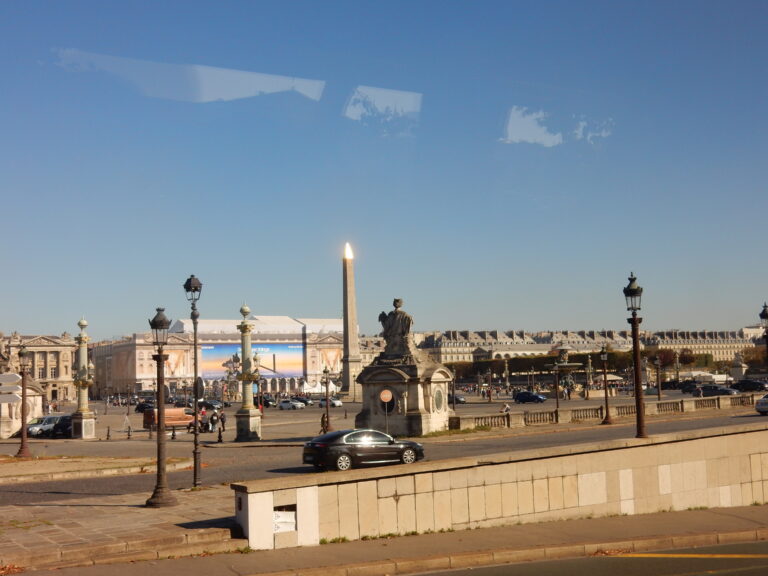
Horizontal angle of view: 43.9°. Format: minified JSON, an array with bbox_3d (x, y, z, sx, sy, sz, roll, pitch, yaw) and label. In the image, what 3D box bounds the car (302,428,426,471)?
[{"bbox_3d":[-0.774,6.125,36.000,4.800,1.460,1.840,1,-7,-29],"label":"car"}]

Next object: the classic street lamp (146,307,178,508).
[{"bbox_3d":[-6.064,3.257,26.000,0.840,5.450,0.840,-2,-6,0],"label":"classic street lamp"}]

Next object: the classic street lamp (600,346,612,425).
[{"bbox_3d":[15.312,6.656,65.800,0.780,5.500,0.780,-2,-6,0],"label":"classic street lamp"}]

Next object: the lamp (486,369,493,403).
[{"bbox_3d":[17.333,15.943,156.000,0.780,5.500,0.780,-2,-6,0],"label":"lamp"}]

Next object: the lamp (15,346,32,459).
[{"bbox_3d":[-17.358,5.521,46.000,0.820,5.400,0.820,-2,-6,0],"label":"lamp"}]

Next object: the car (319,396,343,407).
[{"bbox_3d":[-7.946,17.247,144.030,1.750,1.500,4.000,4,-8,-45],"label":"car"}]

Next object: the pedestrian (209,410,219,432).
[{"bbox_3d":[-12.652,9.936,71.000,0.600,1.680,0.420,-2,-6,6],"label":"pedestrian"}]

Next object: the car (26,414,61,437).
[{"bbox_3d":[-28.000,11.509,79.854,1.800,1.650,4.300,-7,-7,40],"label":"car"}]

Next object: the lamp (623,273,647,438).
[{"bbox_3d":[7.897,2.108,29.800,0.630,5.200,0.630,-2,-6,0],"label":"lamp"}]

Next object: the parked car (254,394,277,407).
[{"bbox_3d":[-17.936,16.790,142.000,4.500,1.700,1.850,-8,-8,44],"label":"parked car"}]

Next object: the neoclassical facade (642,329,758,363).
[{"bbox_3d":[163.817,34.959,500.624,79.000,24.500,13.000,2,-7,-33],"label":"neoclassical facade"}]

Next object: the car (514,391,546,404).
[{"bbox_3d":[18.784,14.081,122.139,4.050,1.530,1.770,-5,-6,25],"label":"car"}]

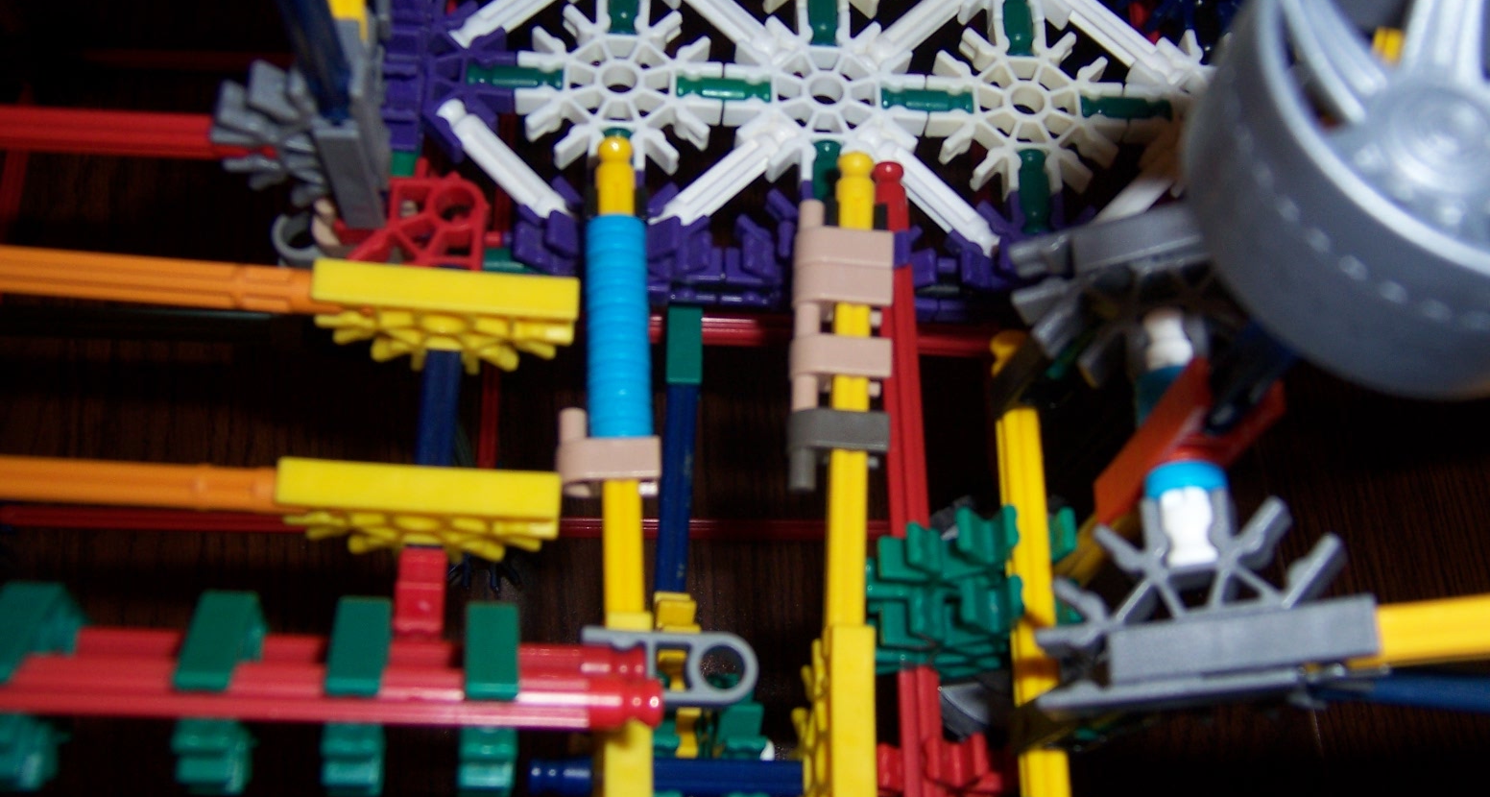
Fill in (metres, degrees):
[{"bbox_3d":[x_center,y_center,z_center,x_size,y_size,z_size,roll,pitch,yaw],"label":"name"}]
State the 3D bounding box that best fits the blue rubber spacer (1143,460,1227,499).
[{"bbox_3d":[0.053,0.011,0.171,0.009,0.009,0.003,1,67,-4],"label":"blue rubber spacer"}]

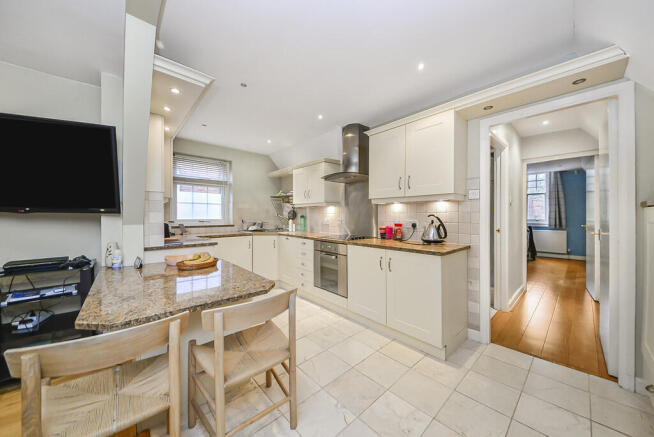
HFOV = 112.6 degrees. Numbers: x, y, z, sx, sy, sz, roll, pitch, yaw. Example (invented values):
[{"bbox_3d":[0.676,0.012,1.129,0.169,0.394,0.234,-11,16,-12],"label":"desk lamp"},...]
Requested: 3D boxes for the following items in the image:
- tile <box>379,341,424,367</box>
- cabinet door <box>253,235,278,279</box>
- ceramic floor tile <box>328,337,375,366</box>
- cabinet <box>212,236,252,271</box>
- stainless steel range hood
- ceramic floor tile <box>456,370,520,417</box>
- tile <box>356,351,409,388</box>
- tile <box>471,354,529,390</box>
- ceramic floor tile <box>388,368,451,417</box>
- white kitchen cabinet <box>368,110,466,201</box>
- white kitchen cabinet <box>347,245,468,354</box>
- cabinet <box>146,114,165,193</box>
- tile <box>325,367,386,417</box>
[{"bbox_3d":[0.665,1.178,1.903,0.285,0.010,0.303,-1,1,-43],"label":"tile"},{"bbox_3d":[-0.975,0.672,3.478,0.434,0.735,0.021,1,-1,-42],"label":"cabinet door"},{"bbox_3d":[0.224,1.178,1.926,0.310,0.010,0.303,-1,1,-43],"label":"ceramic floor tile"},{"bbox_3d":[-1.534,0.721,3.271,0.598,0.872,0.600,0,0,-42],"label":"cabinet"},{"bbox_3d":[0.300,-0.868,2.874,0.500,0.720,0.610,-1,1,-43],"label":"stainless steel range hood"},{"bbox_3d":[1.101,1.183,1.487,0.310,0.010,0.303,-1,1,-43],"label":"ceramic floor tile"},{"bbox_3d":[0.430,1.169,1.705,0.314,0.010,0.303,0,0,-42],"label":"tile"},{"bbox_3d":[1.329,1.172,1.682,0.314,0.010,0.303,0,0,-42],"label":"tile"},{"bbox_3d":[0.650,1.183,1.497,0.310,0.010,0.303,-1,1,-43],"label":"ceramic floor tile"},{"bbox_3d":[0.929,-0.569,2.348,0.346,0.780,0.908,0,0,-42],"label":"white kitchen cabinet"},{"bbox_3d":[0.791,0.729,2.275,0.621,0.872,0.992,0,0,-42],"label":"white kitchen cabinet"},{"bbox_3d":[-1.809,-0.605,2.136,0.310,0.730,0.400,-1,1,-43],"label":"cabinet"},{"bbox_3d":[0.190,1.167,1.488,0.314,0.010,0.303,0,0,-42],"label":"tile"}]

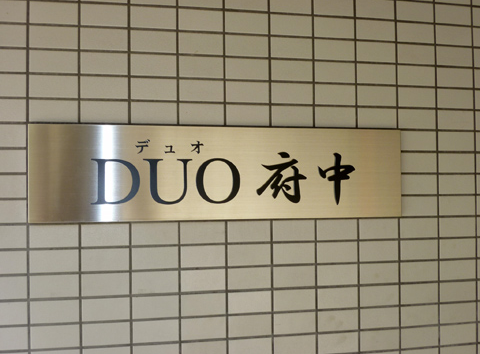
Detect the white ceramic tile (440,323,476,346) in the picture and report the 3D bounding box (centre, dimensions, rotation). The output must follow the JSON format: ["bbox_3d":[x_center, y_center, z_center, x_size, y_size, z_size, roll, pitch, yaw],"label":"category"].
[{"bbox_3d":[0.509,0.366,1.356,0.095,0.045,0.008,0,-1,-13],"label":"white ceramic tile"}]

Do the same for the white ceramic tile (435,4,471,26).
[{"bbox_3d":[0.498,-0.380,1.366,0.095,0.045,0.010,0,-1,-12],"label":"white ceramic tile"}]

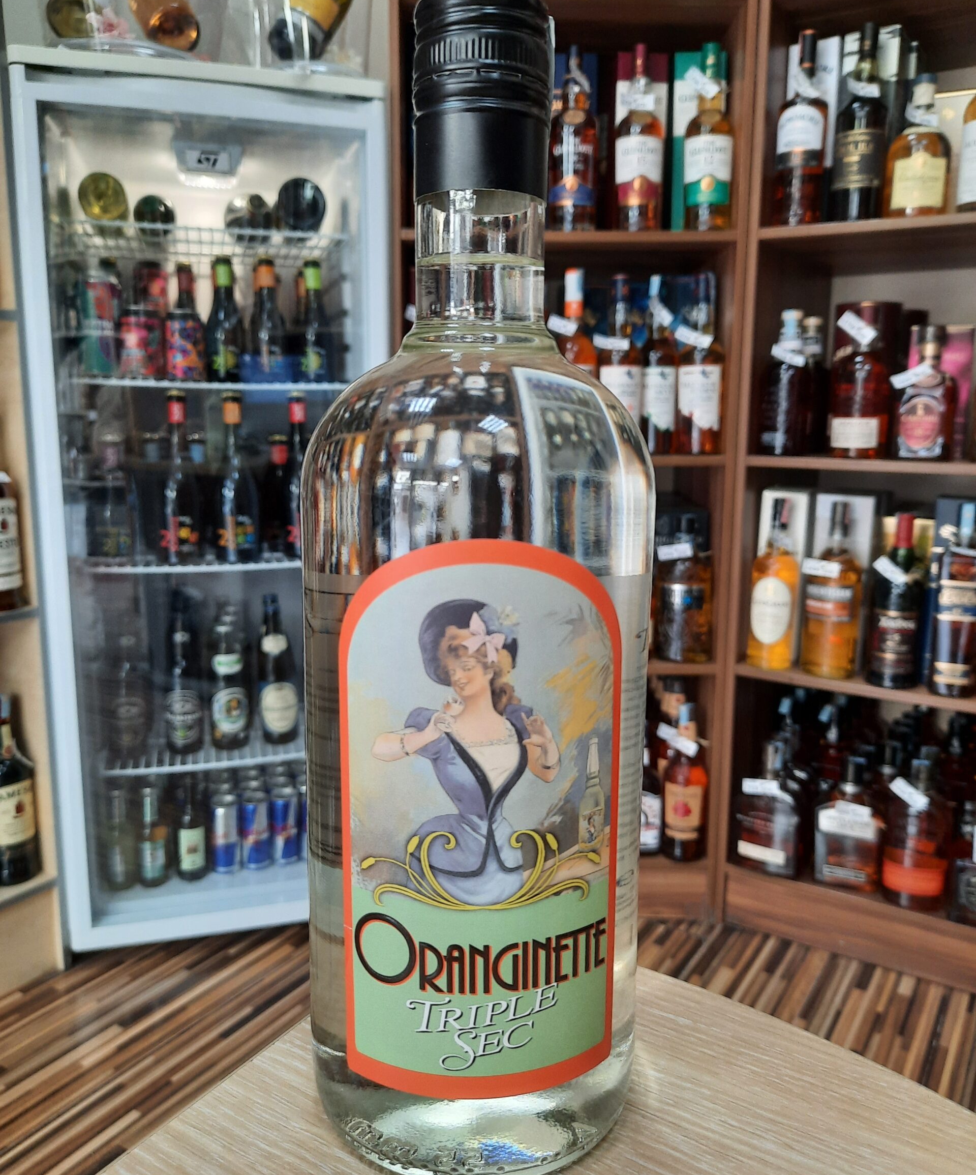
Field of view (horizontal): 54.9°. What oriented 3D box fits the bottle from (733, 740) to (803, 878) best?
[{"bbox_3d":[0.505,0.391,1.693,0.108,0.234,0.063,6,11,31],"label":"bottle"}]

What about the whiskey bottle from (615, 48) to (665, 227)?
[{"bbox_3d":[0.252,-0.737,1.561,0.080,0.302,0.080,2,9,9],"label":"whiskey bottle"}]

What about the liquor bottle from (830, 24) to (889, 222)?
[{"bbox_3d":[0.585,-0.715,1.471,0.080,0.290,0.080,7,11,32],"label":"liquor bottle"}]

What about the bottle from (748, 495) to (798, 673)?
[{"bbox_3d":[0.498,-0.007,1.639,0.075,0.291,0.075,5,11,29],"label":"bottle"}]

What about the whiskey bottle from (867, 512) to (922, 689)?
[{"bbox_3d":[0.664,0.017,1.528,0.077,0.275,0.077,5,11,25],"label":"whiskey bottle"}]

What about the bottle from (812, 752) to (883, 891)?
[{"bbox_3d":[0.627,0.405,1.631,0.106,0.229,0.063,6,11,29],"label":"bottle"}]

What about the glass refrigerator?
[{"bbox_3d":[-0.503,-0.132,1.813,0.553,1.435,0.560,-2,10,-15],"label":"glass refrigerator"}]

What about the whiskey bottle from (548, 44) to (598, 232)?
[{"bbox_3d":[0.142,-0.734,1.561,0.079,0.291,0.079,2,10,8],"label":"whiskey bottle"}]

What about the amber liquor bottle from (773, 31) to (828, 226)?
[{"bbox_3d":[0.508,-0.727,1.515,0.076,0.299,0.076,5,10,23],"label":"amber liquor bottle"}]

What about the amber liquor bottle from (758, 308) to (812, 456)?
[{"bbox_3d":[0.504,-0.344,1.596,0.081,0.243,0.081,6,11,30],"label":"amber liquor bottle"}]

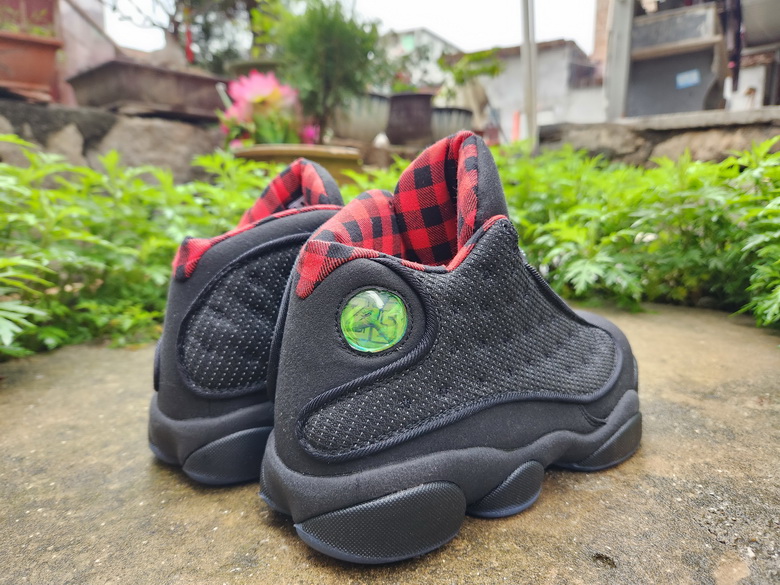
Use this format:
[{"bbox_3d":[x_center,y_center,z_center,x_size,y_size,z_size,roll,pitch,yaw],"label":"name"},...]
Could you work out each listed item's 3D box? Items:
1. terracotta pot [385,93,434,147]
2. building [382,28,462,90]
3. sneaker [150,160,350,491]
[{"bbox_3d":[0.127,-1.065,3.200,0.280,0.310,0.280,0,9,0],"label":"terracotta pot"},{"bbox_3d":[1.850,-10.774,34.089,7.000,10.000,9.000,6,11,32],"label":"building"},{"bbox_3d":[-0.034,0.002,0.396,0.292,0.188,0.107,-7,12,-35],"label":"sneaker"}]

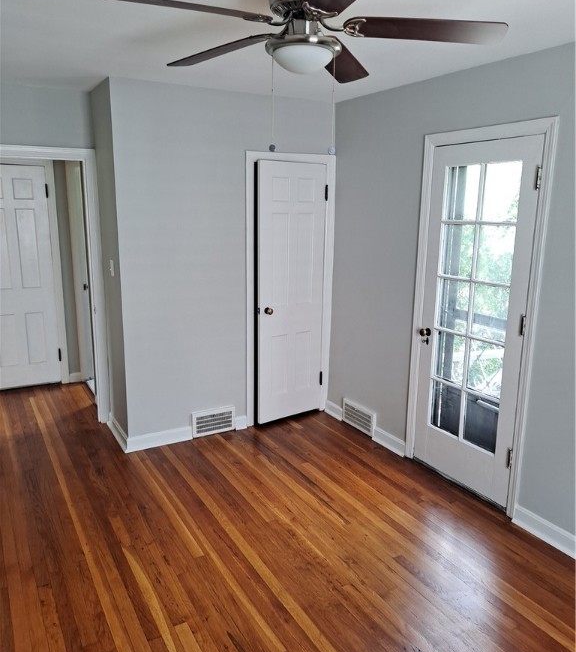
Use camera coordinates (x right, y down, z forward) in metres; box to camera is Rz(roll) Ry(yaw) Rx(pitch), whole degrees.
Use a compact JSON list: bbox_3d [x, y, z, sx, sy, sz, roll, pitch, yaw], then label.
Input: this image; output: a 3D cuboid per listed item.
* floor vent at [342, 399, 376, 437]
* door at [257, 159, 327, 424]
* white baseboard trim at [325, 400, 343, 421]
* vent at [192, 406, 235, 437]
[{"bbox_3d":[0.559,0.714,4.336,0.030,0.200,0.378,-6,14,-29],"label":"floor vent"},{"bbox_3d":[0.027,-0.238,4.337,0.605,1.994,0.045,-8,15,-35],"label":"door"},{"bbox_3d":[0.394,0.701,4.626,0.022,0.115,0.246,-6,14,-29],"label":"white baseboard trim"},{"bbox_3d":[-0.566,0.718,4.250,0.349,0.200,0.030,-6,14,-29],"label":"vent"}]

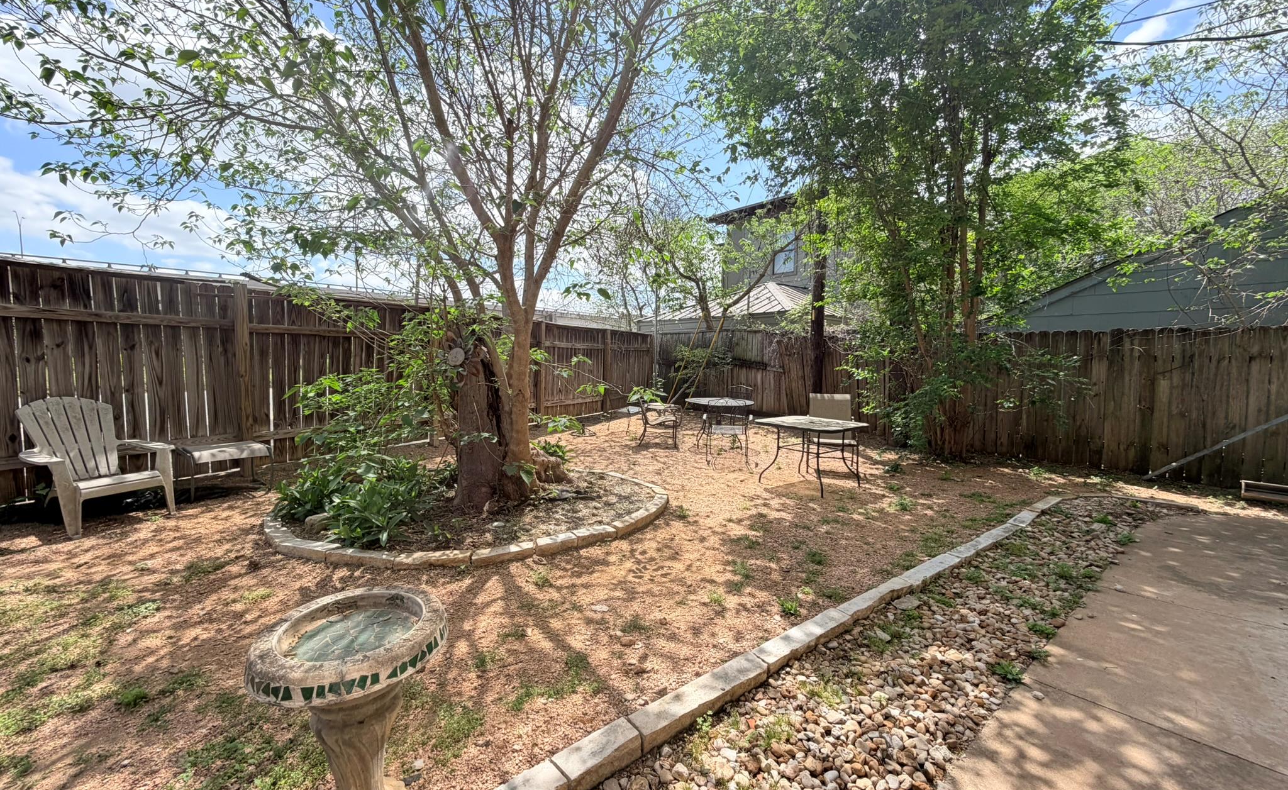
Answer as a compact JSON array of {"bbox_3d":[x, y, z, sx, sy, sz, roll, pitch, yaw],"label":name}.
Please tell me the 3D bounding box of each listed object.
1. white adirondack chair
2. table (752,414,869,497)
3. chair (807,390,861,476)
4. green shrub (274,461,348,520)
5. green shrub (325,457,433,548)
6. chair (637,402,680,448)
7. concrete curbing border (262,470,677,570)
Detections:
[{"bbox_3d":[-4.222,0.486,3.969,0.820,0.930,0.720,1,4,17],"label":"white adirondack chair"},{"bbox_3d":[1.864,0.654,5.819,0.890,0.695,0.890,-3,5,-42],"label":"table"},{"bbox_3d":[2.413,0.486,6.631,0.600,0.940,0.690,1,4,20],"label":"chair"},{"bbox_3d":[-2.646,0.760,4.251,0.550,0.360,0.450,-2,4,-32],"label":"green shrub"},{"bbox_3d":[-1.935,0.780,3.892,0.680,0.420,0.600,-2,4,-27],"label":"green shrub"},{"bbox_3d":[0.257,0.367,8.186,0.670,0.800,0.600,-1,3,-3],"label":"chair"},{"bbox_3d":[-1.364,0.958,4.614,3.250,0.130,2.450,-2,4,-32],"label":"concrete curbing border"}]

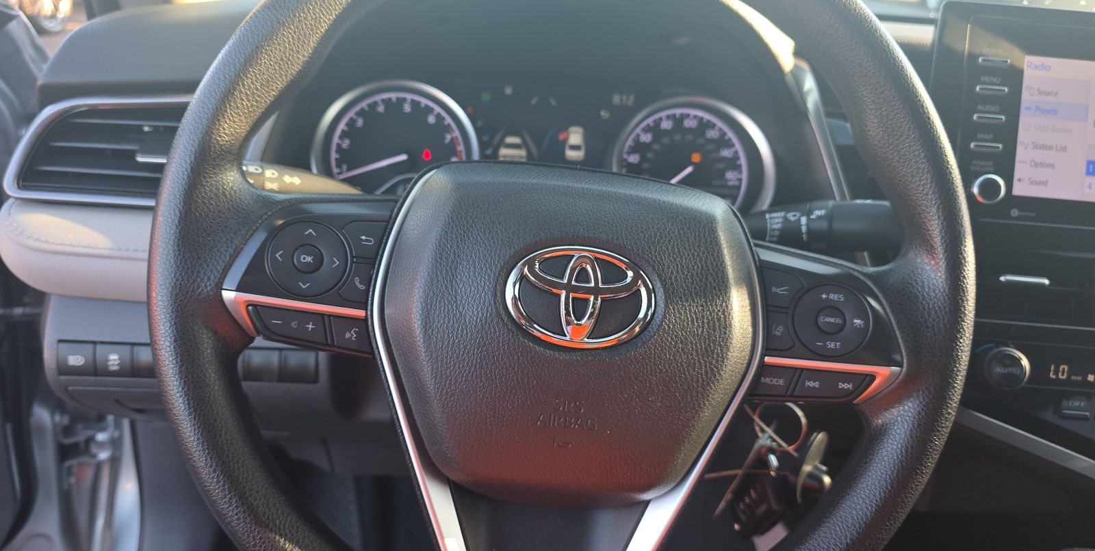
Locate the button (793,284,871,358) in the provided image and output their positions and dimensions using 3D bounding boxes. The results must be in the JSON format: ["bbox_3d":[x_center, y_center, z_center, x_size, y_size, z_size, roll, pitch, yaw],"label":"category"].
[{"bbox_3d":[0.135,0.021,0.349,0.036,0.035,0.008,6,2,3],"label":"button"}]

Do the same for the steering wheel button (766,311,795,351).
[{"bbox_3d":[0.112,0.026,0.351,0.013,0.018,0.007,6,2,3],"label":"steering wheel button"}]

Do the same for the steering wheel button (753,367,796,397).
[{"bbox_3d":[0.109,0.050,0.351,0.021,0.013,0.007,6,2,3],"label":"steering wheel button"}]

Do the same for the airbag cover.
[{"bbox_3d":[0.010,0.027,0.350,0.174,0.164,0.046,7,1,-5],"label":"airbag cover"}]

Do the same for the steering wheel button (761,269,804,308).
[{"bbox_3d":[0.113,0.006,0.351,0.019,0.018,0.007,6,2,3],"label":"steering wheel button"}]

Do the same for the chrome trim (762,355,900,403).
[{"bbox_3d":[0.136,0.049,0.350,0.064,0.019,0.011,6,2,3],"label":"chrome trim"}]

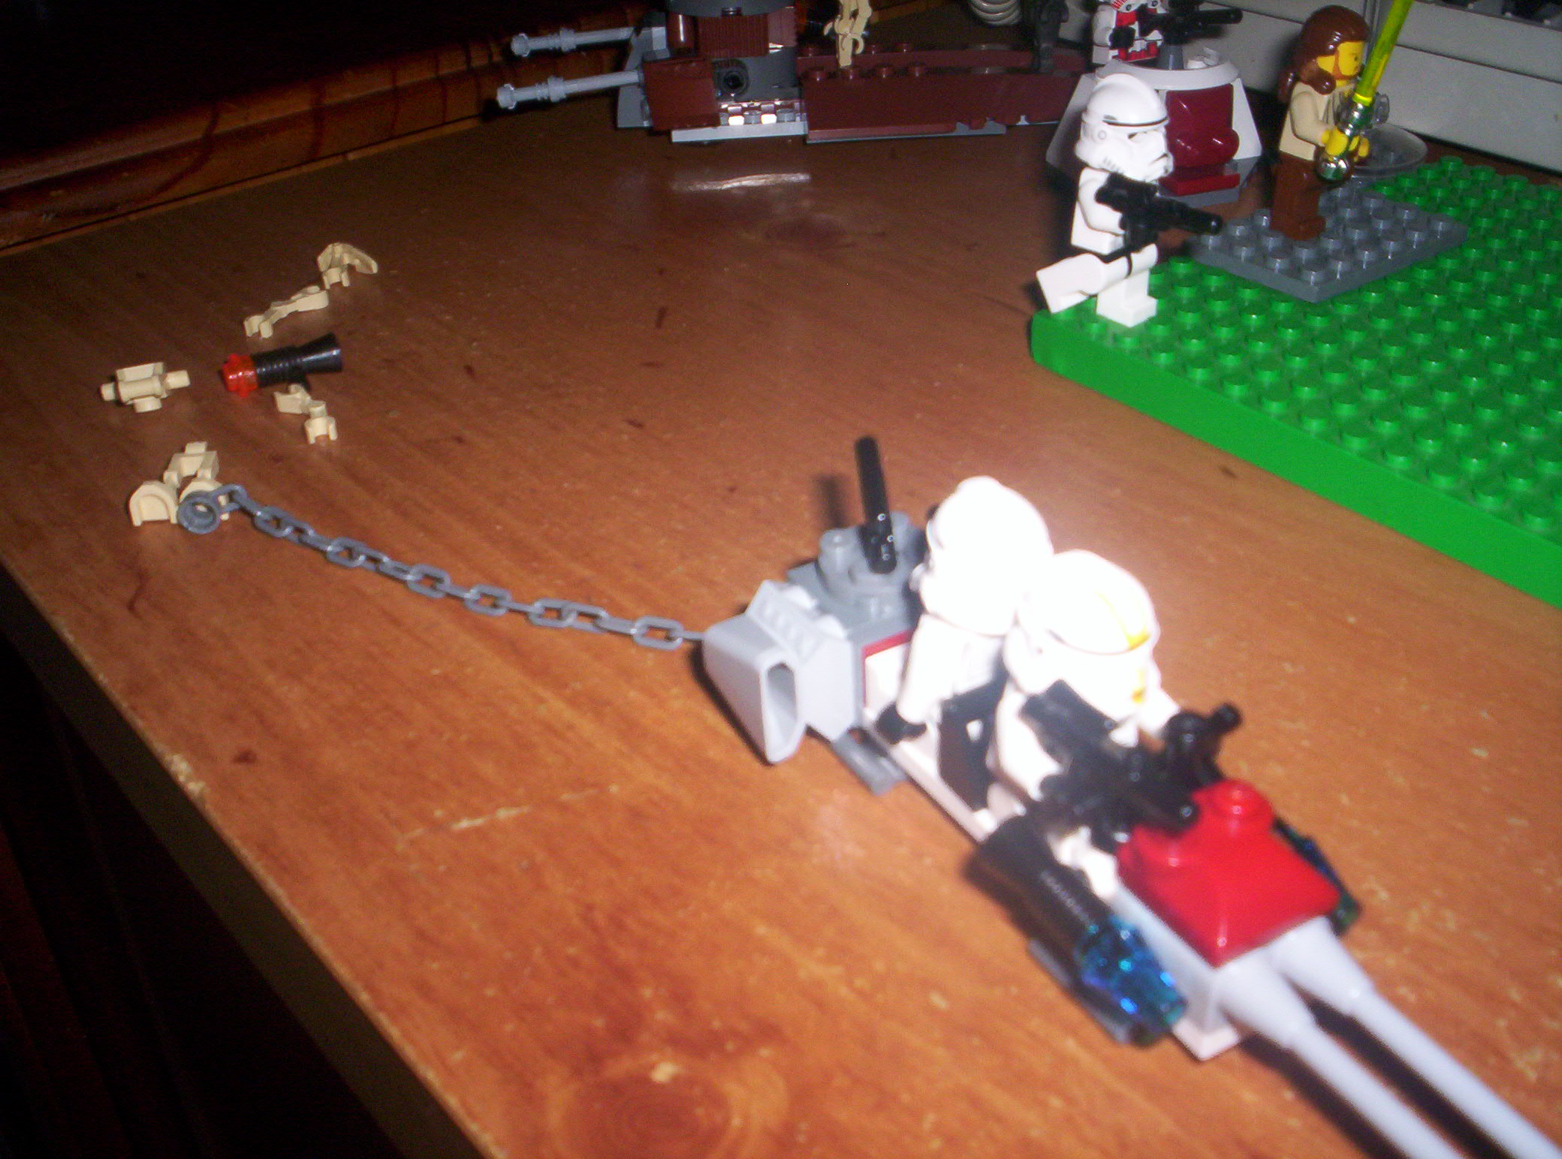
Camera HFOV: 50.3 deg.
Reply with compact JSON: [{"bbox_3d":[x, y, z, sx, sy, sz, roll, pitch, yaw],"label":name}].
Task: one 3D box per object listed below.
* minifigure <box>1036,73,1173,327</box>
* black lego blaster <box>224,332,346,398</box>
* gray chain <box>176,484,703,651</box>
[{"bbox_3d":[0.060,-0.067,0.297,0.021,0.043,0.021,-24,40,-30],"label":"minifigure"},{"bbox_3d":[-0.093,-0.039,0.312,0.021,0.008,0.014,-16,53,-20],"label":"black lego blaster"},{"bbox_3d":[-0.050,-0.002,0.253,0.101,0.007,0.009,14,37,22],"label":"gray chain"}]

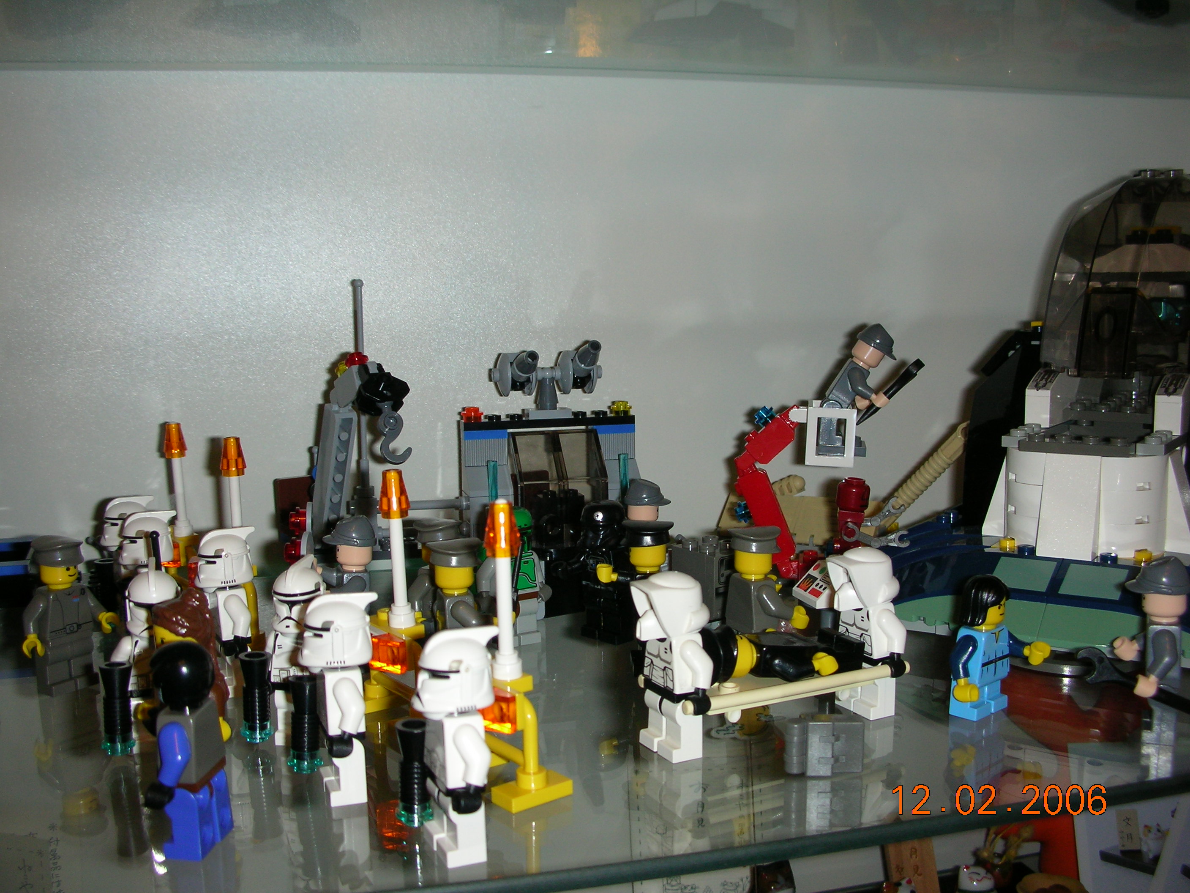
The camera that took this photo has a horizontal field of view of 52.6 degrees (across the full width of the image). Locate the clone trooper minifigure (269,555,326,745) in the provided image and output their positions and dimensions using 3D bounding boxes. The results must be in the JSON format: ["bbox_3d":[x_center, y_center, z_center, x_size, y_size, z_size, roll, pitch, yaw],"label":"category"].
[{"bbox_3d":[-0.070,0.049,0.289,0.024,0.044,0.018,0,7,11],"label":"clone trooper minifigure"}]

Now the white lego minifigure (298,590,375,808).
[{"bbox_3d":[-0.056,0.054,0.265,0.018,0.044,0.024,-3,7,-21],"label":"white lego minifigure"}]

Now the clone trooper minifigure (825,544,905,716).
[{"bbox_3d":[0.070,0.048,0.315,0.019,0.043,0.024,-4,7,-23],"label":"clone trooper minifigure"}]

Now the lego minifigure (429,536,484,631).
[{"bbox_3d":[-0.033,0.046,0.321,0.021,0.042,0.024,-4,7,-22],"label":"lego minifigure"}]

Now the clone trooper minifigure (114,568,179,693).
[{"bbox_3d":[-0.106,0.052,0.291,0.024,0.044,0.018,-4,7,-27],"label":"clone trooper minifigure"}]

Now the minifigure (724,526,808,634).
[{"bbox_3d":[0.047,0.044,0.344,0.021,0.044,0.024,-3,7,-22],"label":"minifigure"}]

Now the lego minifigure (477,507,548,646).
[{"bbox_3d":[-0.026,0.040,0.368,0.024,0.043,0.015,-6,8,-34],"label":"lego minifigure"}]

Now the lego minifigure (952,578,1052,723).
[{"bbox_3d":[0.103,0.051,0.310,0.024,0.036,0.020,-7,9,-42],"label":"lego minifigure"}]

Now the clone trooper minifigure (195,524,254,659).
[{"bbox_3d":[-0.104,0.046,0.343,0.018,0.044,0.024,-4,7,-25],"label":"clone trooper minifigure"}]

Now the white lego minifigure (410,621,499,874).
[{"bbox_3d":[-0.027,0.055,0.228,0.018,0.044,0.024,-4,8,-24],"label":"white lego minifigure"}]

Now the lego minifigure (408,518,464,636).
[{"bbox_3d":[-0.046,0.043,0.364,0.018,0.044,0.024,2,7,22],"label":"lego minifigure"}]

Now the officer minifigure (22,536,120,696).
[{"bbox_3d":[-0.149,0.047,0.339,0.020,0.044,0.024,3,7,29],"label":"officer minifigure"}]

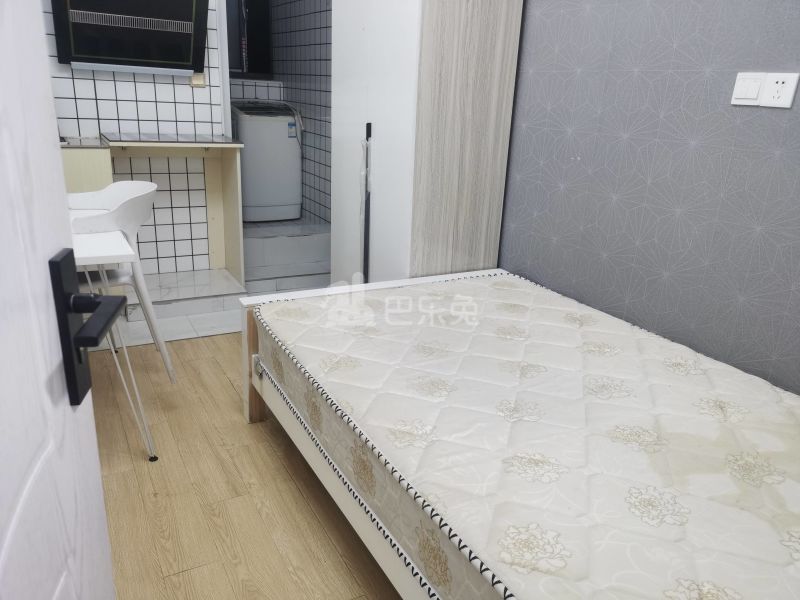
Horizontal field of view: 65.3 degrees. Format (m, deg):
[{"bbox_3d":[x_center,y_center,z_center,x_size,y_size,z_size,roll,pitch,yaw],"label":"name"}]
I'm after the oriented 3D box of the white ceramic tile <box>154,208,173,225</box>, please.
[{"bbox_3d":[-1.398,-0.495,3.697,0.099,0.099,0.010,-8,22,-28],"label":"white ceramic tile"}]

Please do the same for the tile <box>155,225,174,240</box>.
[{"bbox_3d":[-1.461,-0.418,3.874,0.101,0.101,0.009,-7,20,-28],"label":"tile"}]

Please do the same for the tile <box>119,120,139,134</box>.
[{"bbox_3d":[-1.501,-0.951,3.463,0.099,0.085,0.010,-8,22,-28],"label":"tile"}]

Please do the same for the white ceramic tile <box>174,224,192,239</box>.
[{"bbox_3d":[-1.319,-0.413,3.781,0.098,0.098,0.010,-8,21,-28],"label":"white ceramic tile"}]

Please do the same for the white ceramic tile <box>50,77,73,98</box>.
[{"bbox_3d":[-1.755,-1.100,3.255,0.099,0.099,0.010,-8,22,-28],"label":"white ceramic tile"}]

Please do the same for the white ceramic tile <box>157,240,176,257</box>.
[{"bbox_3d":[-1.466,-0.319,3.906,0.101,0.101,0.009,-7,20,-28],"label":"white ceramic tile"}]

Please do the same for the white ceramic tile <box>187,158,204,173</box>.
[{"bbox_3d":[-1.211,-0.807,3.700,0.098,0.098,0.010,-8,21,-28],"label":"white ceramic tile"}]

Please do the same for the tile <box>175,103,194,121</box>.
[{"bbox_3d":[-1.237,-1.079,3.583,0.098,0.098,0.010,-8,21,-28],"label":"tile"}]

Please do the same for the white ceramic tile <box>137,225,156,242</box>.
[{"bbox_3d":[-1.507,-0.391,3.720,0.100,0.100,0.010,-7,21,-26],"label":"white ceramic tile"}]

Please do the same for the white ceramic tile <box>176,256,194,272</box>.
[{"bbox_3d":[-1.379,-0.232,3.986,0.101,0.101,0.009,-7,20,-28],"label":"white ceramic tile"}]

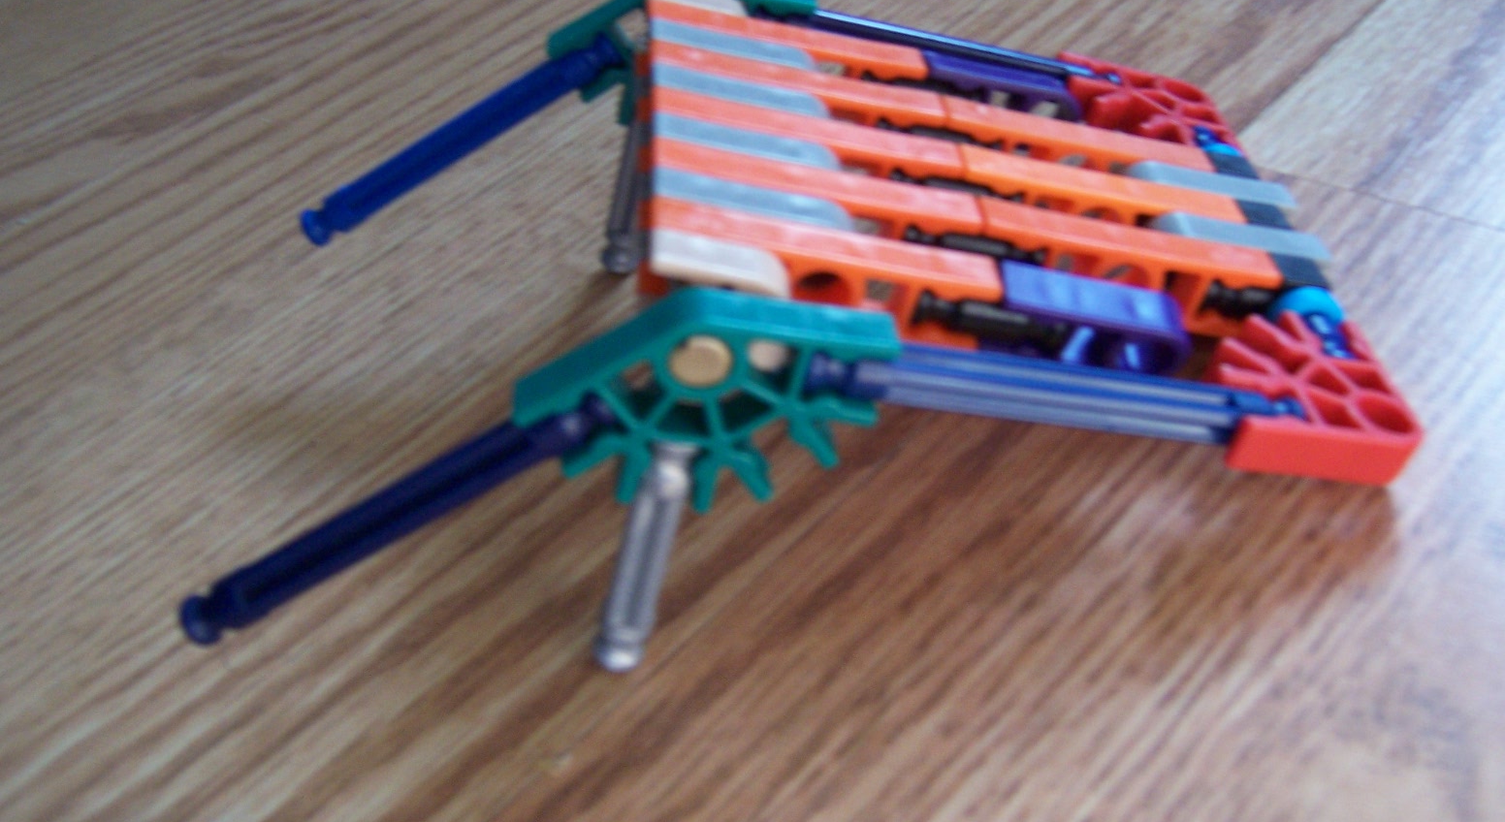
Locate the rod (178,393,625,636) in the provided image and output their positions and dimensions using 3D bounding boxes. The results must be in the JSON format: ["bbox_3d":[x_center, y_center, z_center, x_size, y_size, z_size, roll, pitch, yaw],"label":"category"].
[{"bbox_3d":[-0.036,0.010,0.145,0.054,0.006,0.006,-28,36,17],"label":"rod"}]

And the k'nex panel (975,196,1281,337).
[{"bbox_3d":[0.043,-0.016,0.169,0.037,0.010,0.006,8,38,-13],"label":"k'nex panel"}]

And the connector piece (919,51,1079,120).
[{"bbox_3d":[0.033,-0.042,0.197,0.023,0.010,0.006,8,38,-13],"label":"connector piece"}]

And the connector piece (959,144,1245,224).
[{"bbox_3d":[0.042,-0.024,0.179,0.037,0.010,0.006,8,38,-13],"label":"connector piece"}]

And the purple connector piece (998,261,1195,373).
[{"bbox_3d":[0.036,-0.009,0.152,0.022,0.009,0.006,8,38,-11],"label":"purple connector piece"}]

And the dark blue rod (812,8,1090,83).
[{"bbox_3d":[0.026,-0.051,0.205,0.054,0.006,0.006,7,38,-12],"label":"dark blue rod"}]

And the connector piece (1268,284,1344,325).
[{"bbox_3d":[0.065,-0.010,0.169,0.010,0.010,0.003,8,38,-13],"label":"connector piece"}]

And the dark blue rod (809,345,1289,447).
[{"bbox_3d":[0.032,-0.002,0.146,0.054,0.006,0.006,7,38,-12],"label":"dark blue rod"}]

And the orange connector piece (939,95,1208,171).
[{"bbox_3d":[0.040,-0.031,0.182,0.036,0.009,0.006,8,38,-11],"label":"orange connector piece"}]

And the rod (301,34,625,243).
[{"bbox_3d":[-0.043,-0.039,0.208,0.054,0.006,0.006,-28,37,16],"label":"rod"}]

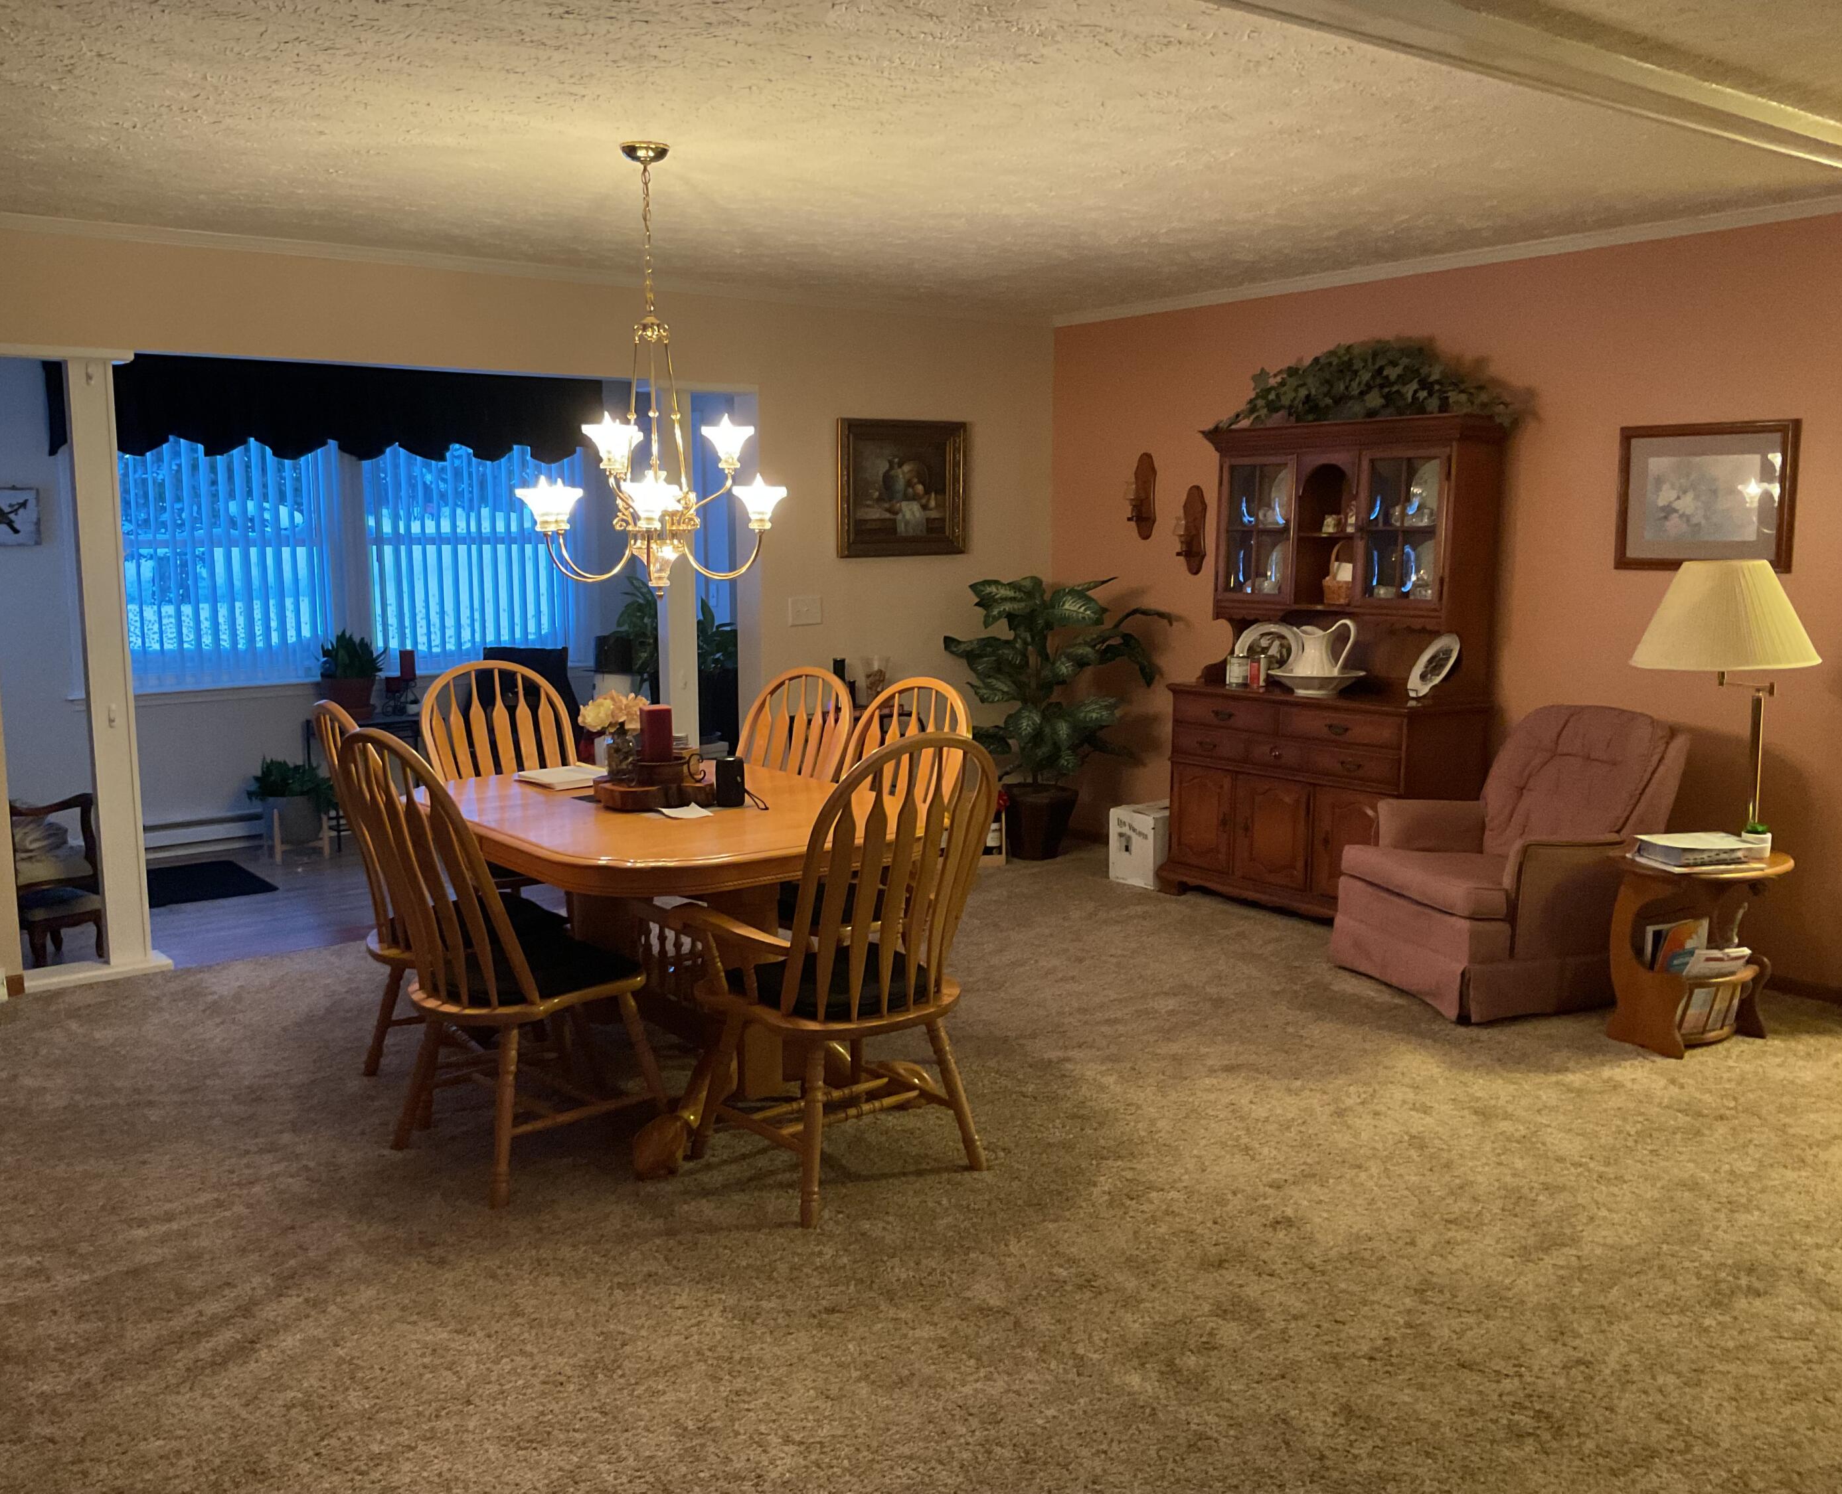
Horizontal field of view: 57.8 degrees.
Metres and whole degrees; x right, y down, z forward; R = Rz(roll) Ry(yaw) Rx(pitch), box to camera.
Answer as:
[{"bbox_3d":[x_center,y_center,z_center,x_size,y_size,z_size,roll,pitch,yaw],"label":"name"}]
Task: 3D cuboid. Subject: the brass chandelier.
[{"bbox_3d":[-0.688,-0.957,4.256,0.680,1.120,0.680,0,7,0],"label":"brass chandelier"}]

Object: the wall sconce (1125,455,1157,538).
[{"bbox_3d":[0.940,-1.094,7.308,0.120,0.380,0.140,-6,9,-36],"label":"wall sconce"}]

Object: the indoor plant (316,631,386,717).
[{"bbox_3d":[-2.671,-0.347,7.830,0.330,0.410,0.310,-6,9,-37],"label":"indoor plant"}]

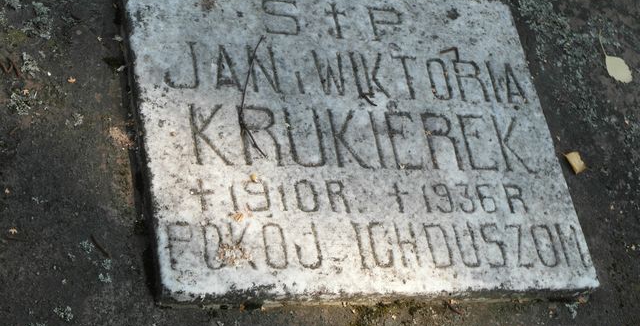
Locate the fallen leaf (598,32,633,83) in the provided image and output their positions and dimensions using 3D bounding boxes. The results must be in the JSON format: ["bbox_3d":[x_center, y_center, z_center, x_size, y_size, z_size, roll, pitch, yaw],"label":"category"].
[{"bbox_3d":[0.395,-0.143,1.656,0.038,0.010,0.087,-16,65,-31],"label":"fallen leaf"}]

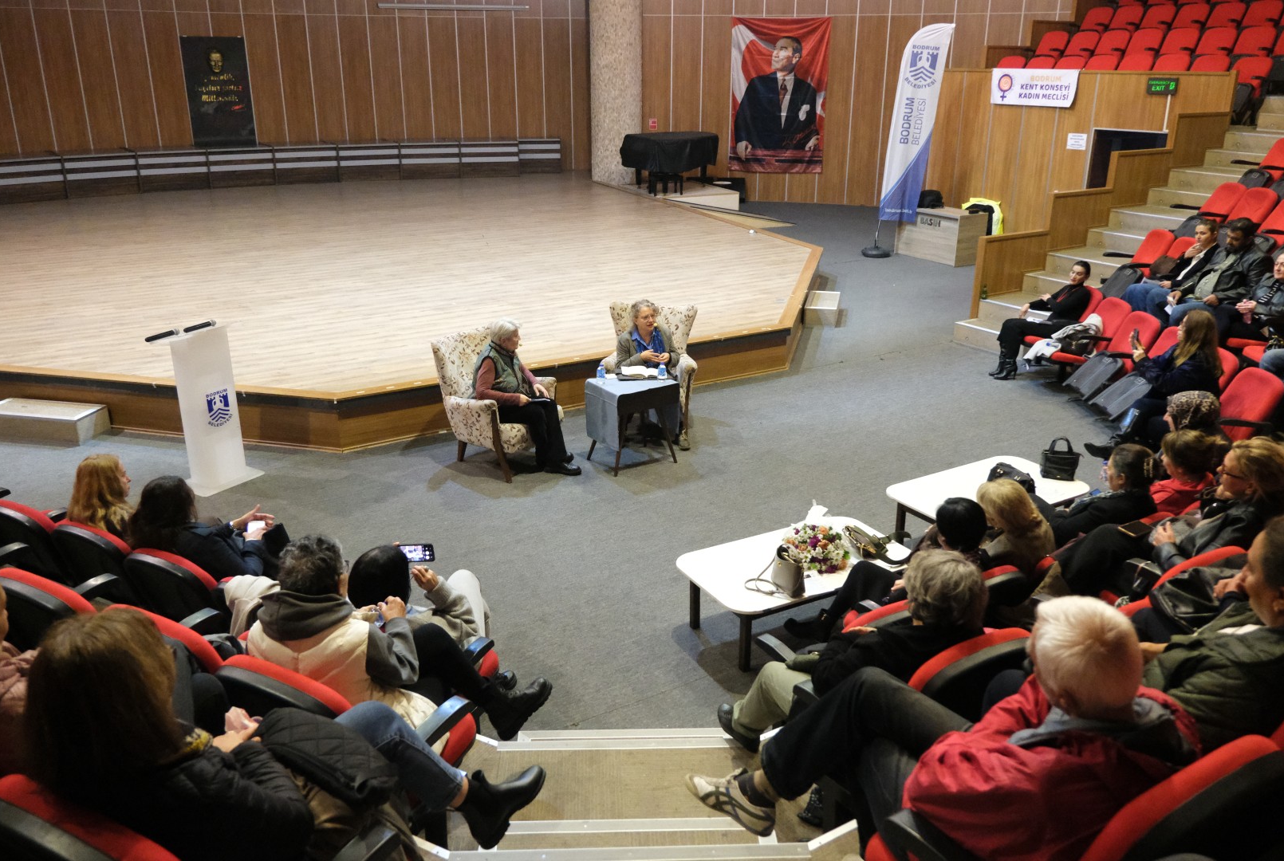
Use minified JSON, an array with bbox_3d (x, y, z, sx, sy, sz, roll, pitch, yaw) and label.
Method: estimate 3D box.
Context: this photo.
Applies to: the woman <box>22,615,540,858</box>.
[{"bbox_3d":[-0.831,0.823,2.746,0.580,1.180,1.240,16,25,39],"label":"woman"}]

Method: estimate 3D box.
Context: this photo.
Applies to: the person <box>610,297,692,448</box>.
[{"bbox_3d":[0.073,-0.492,8.401,0.550,1.160,0.820,-3,19,-10],"label":"person"}]

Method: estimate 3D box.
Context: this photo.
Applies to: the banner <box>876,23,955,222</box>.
[{"bbox_3d":[4.441,-4.931,16.254,0.970,3.085,0.145,6,20,15],"label":"banner"}]

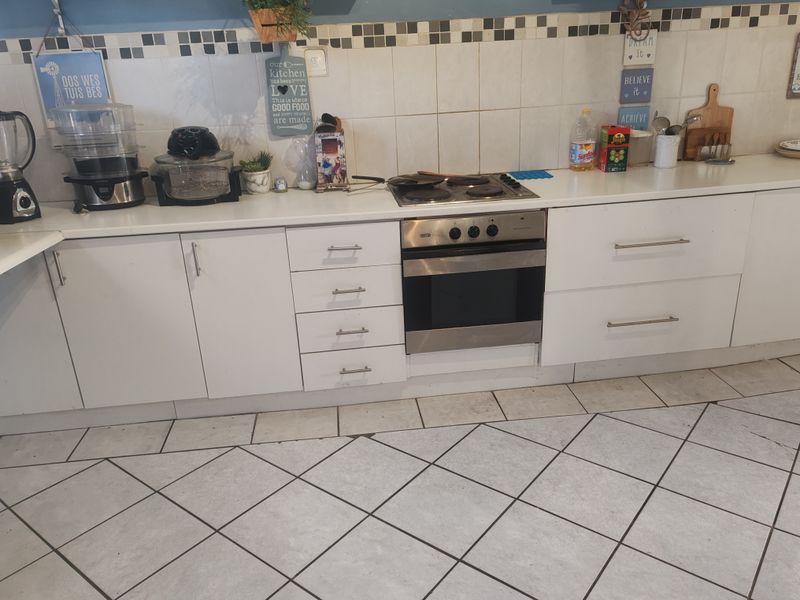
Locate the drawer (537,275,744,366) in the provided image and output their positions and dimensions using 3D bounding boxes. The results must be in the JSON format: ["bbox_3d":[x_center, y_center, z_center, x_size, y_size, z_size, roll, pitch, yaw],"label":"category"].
[{"bbox_3d":[1.051,0.028,2.967,0.900,0.352,0.460,-4,20,-5],"label":"drawer"}]

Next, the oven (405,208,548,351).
[{"bbox_3d":[0.285,-0.151,2.876,0.597,0.595,0.550,-4,20,-5],"label":"oven"}]

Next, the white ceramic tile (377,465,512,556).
[{"bbox_3d":[0.151,0.700,2.096,0.354,0.010,0.349,13,25,37],"label":"white ceramic tile"}]

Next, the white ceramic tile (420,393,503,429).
[{"bbox_3d":[0.265,0.483,2.733,0.350,0.012,0.261,-4,20,-5],"label":"white ceramic tile"}]

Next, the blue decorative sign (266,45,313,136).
[{"bbox_3d":[-0.509,-0.962,2.849,0.187,0.412,0.015,-4,20,-5],"label":"blue decorative sign"}]

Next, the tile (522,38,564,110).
[{"bbox_3d":[0.669,-1.068,2.946,0.199,0.296,0.010,-5,20,-5],"label":"tile"}]

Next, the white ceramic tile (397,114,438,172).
[{"bbox_3d":[0.086,-0.730,2.988,0.200,0.300,0.010,-5,20,-5],"label":"white ceramic tile"}]

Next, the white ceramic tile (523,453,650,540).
[{"bbox_3d":[0.655,0.676,2.176,0.353,0.010,0.353,13,25,37],"label":"white ceramic tile"}]

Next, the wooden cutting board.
[{"bbox_3d":[1.531,-0.886,3.088,0.227,0.349,0.018,-4,13,-5],"label":"wooden cutting board"}]

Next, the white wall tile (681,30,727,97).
[{"bbox_3d":[1.475,-1.144,3.022,0.202,0.300,0.010,-4,20,-5],"label":"white wall tile"}]

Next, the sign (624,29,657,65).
[{"bbox_3d":[1.140,-1.193,2.959,0.156,0.152,0.012,-4,20,-5],"label":"sign"}]

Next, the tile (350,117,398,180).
[{"bbox_3d":[-0.114,-0.728,2.981,0.200,0.285,0.012,-4,20,-5],"label":"tile"}]

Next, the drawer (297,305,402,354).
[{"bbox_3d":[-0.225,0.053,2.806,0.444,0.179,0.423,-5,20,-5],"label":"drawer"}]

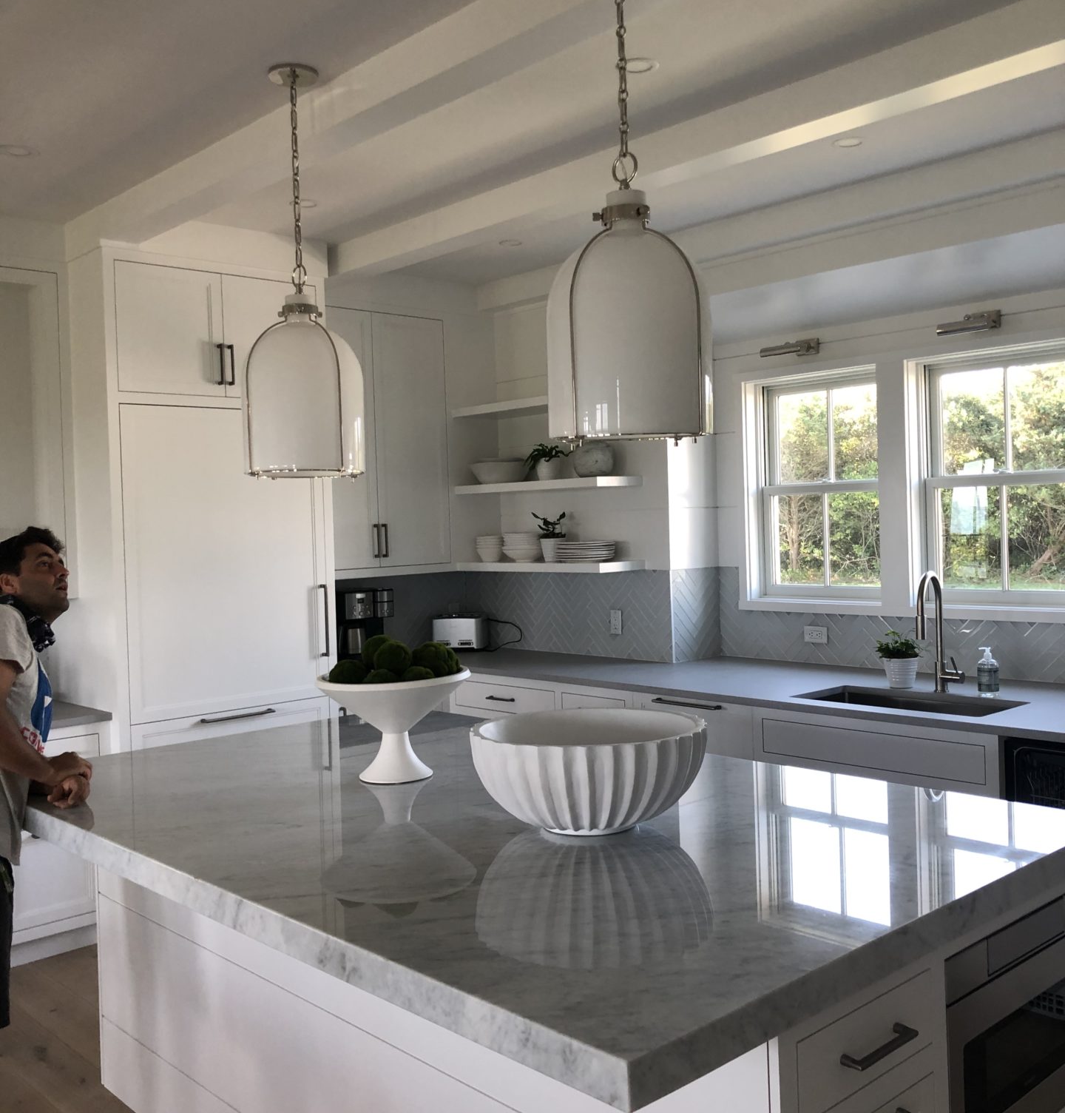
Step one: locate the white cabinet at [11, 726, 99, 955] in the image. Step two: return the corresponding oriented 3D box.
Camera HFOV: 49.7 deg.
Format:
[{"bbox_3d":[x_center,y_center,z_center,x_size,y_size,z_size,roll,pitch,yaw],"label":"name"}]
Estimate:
[{"bbox_3d":[-2.051,1.062,4.538,0.520,0.785,0.590,-3,1,-43],"label":"white cabinet"}]

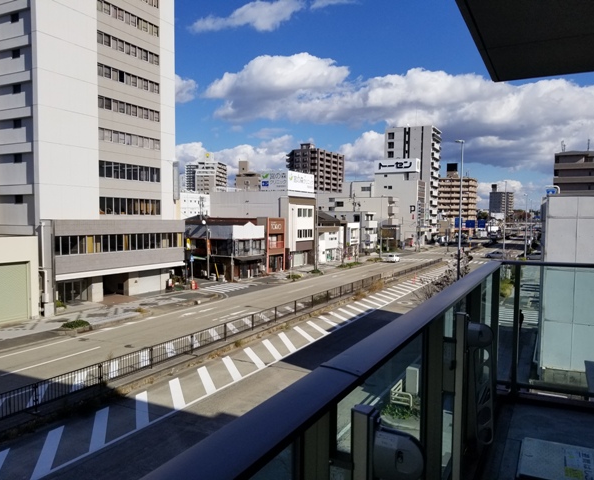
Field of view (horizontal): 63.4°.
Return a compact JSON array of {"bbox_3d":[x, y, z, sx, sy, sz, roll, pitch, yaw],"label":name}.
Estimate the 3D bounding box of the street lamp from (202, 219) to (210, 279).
[{"bbox_3d":[-10.877,1.179,57.562,0.400,7.250,0.900,2,4,43],"label":"street lamp"}]

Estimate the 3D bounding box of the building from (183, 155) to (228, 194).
[{"bbox_3d":[-60.108,-31.194,324.815,21.500,48.000,23.000,0,3,8],"label":"building"}]

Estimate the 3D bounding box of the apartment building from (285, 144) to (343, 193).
[{"bbox_3d":[9.340,-25.939,252.083,20.000,44.000,30.000,1,3,30],"label":"apartment building"}]

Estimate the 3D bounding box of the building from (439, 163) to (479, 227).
[{"bbox_3d":[71.879,-17.651,217.847,18.000,30.500,14.000,1,3,28],"label":"building"}]

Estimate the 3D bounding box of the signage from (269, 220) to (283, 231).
[{"bbox_3d":[-2.651,-1.851,63.880,0.150,1.397,3.300,1,3,28],"label":"signage"}]

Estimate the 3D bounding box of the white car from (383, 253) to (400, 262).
[{"bbox_3d":[16.315,2.962,81.030,1.500,1.520,3.450,1,3,28],"label":"white car"}]

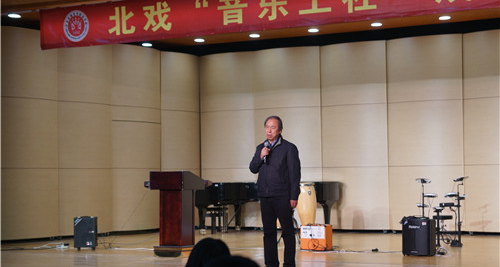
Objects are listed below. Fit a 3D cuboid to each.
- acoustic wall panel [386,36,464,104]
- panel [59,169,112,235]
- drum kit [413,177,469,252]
[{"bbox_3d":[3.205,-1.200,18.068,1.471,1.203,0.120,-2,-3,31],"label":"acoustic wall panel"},{"bbox_3d":[-2.959,1.239,17.630,0.120,1.206,1.440,-2,-3,33],"label":"panel"},{"bbox_3d":[2.902,1.185,14.650,0.820,1.080,0.800,-1,-3,14],"label":"drum kit"}]

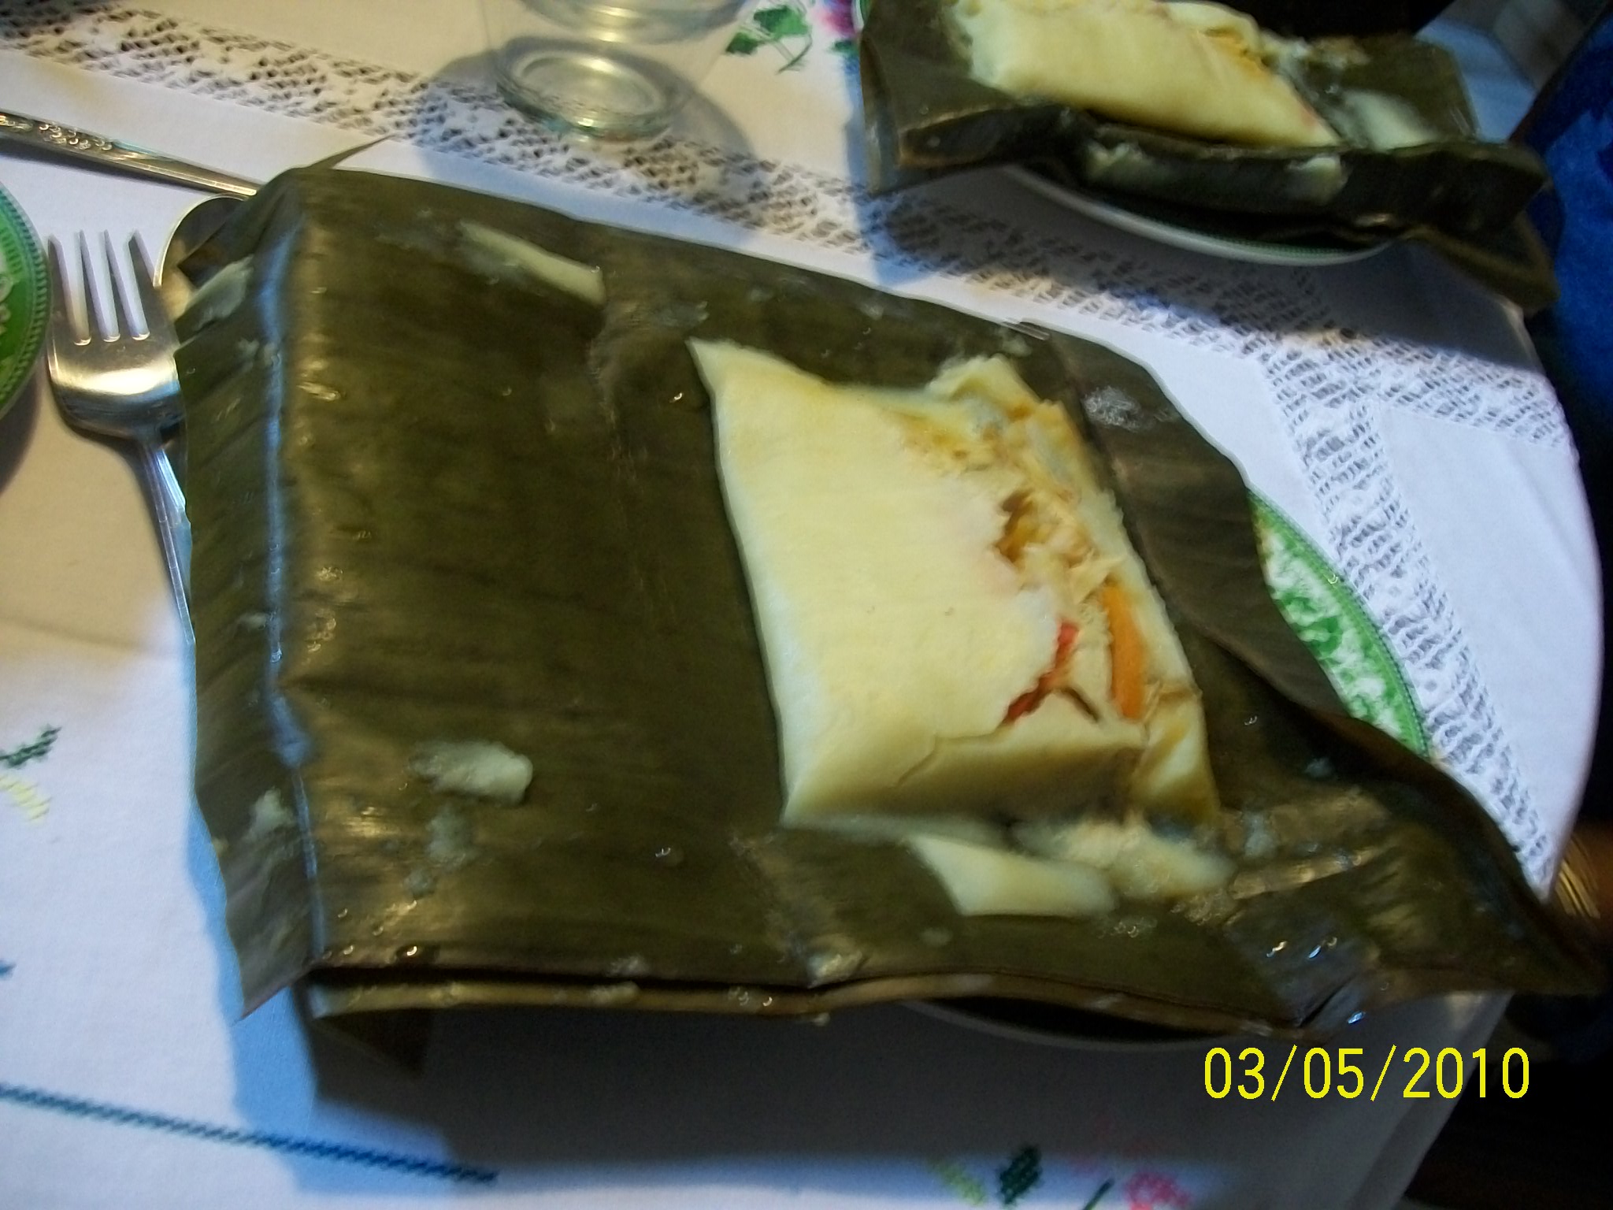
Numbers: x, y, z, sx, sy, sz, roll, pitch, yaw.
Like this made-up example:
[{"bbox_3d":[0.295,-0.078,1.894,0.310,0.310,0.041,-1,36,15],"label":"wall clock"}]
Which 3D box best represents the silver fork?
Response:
[{"bbox_3d":[-0.138,-0.018,0.359,0.027,0.021,0.193,-7,49,-28],"label":"silver fork"}]

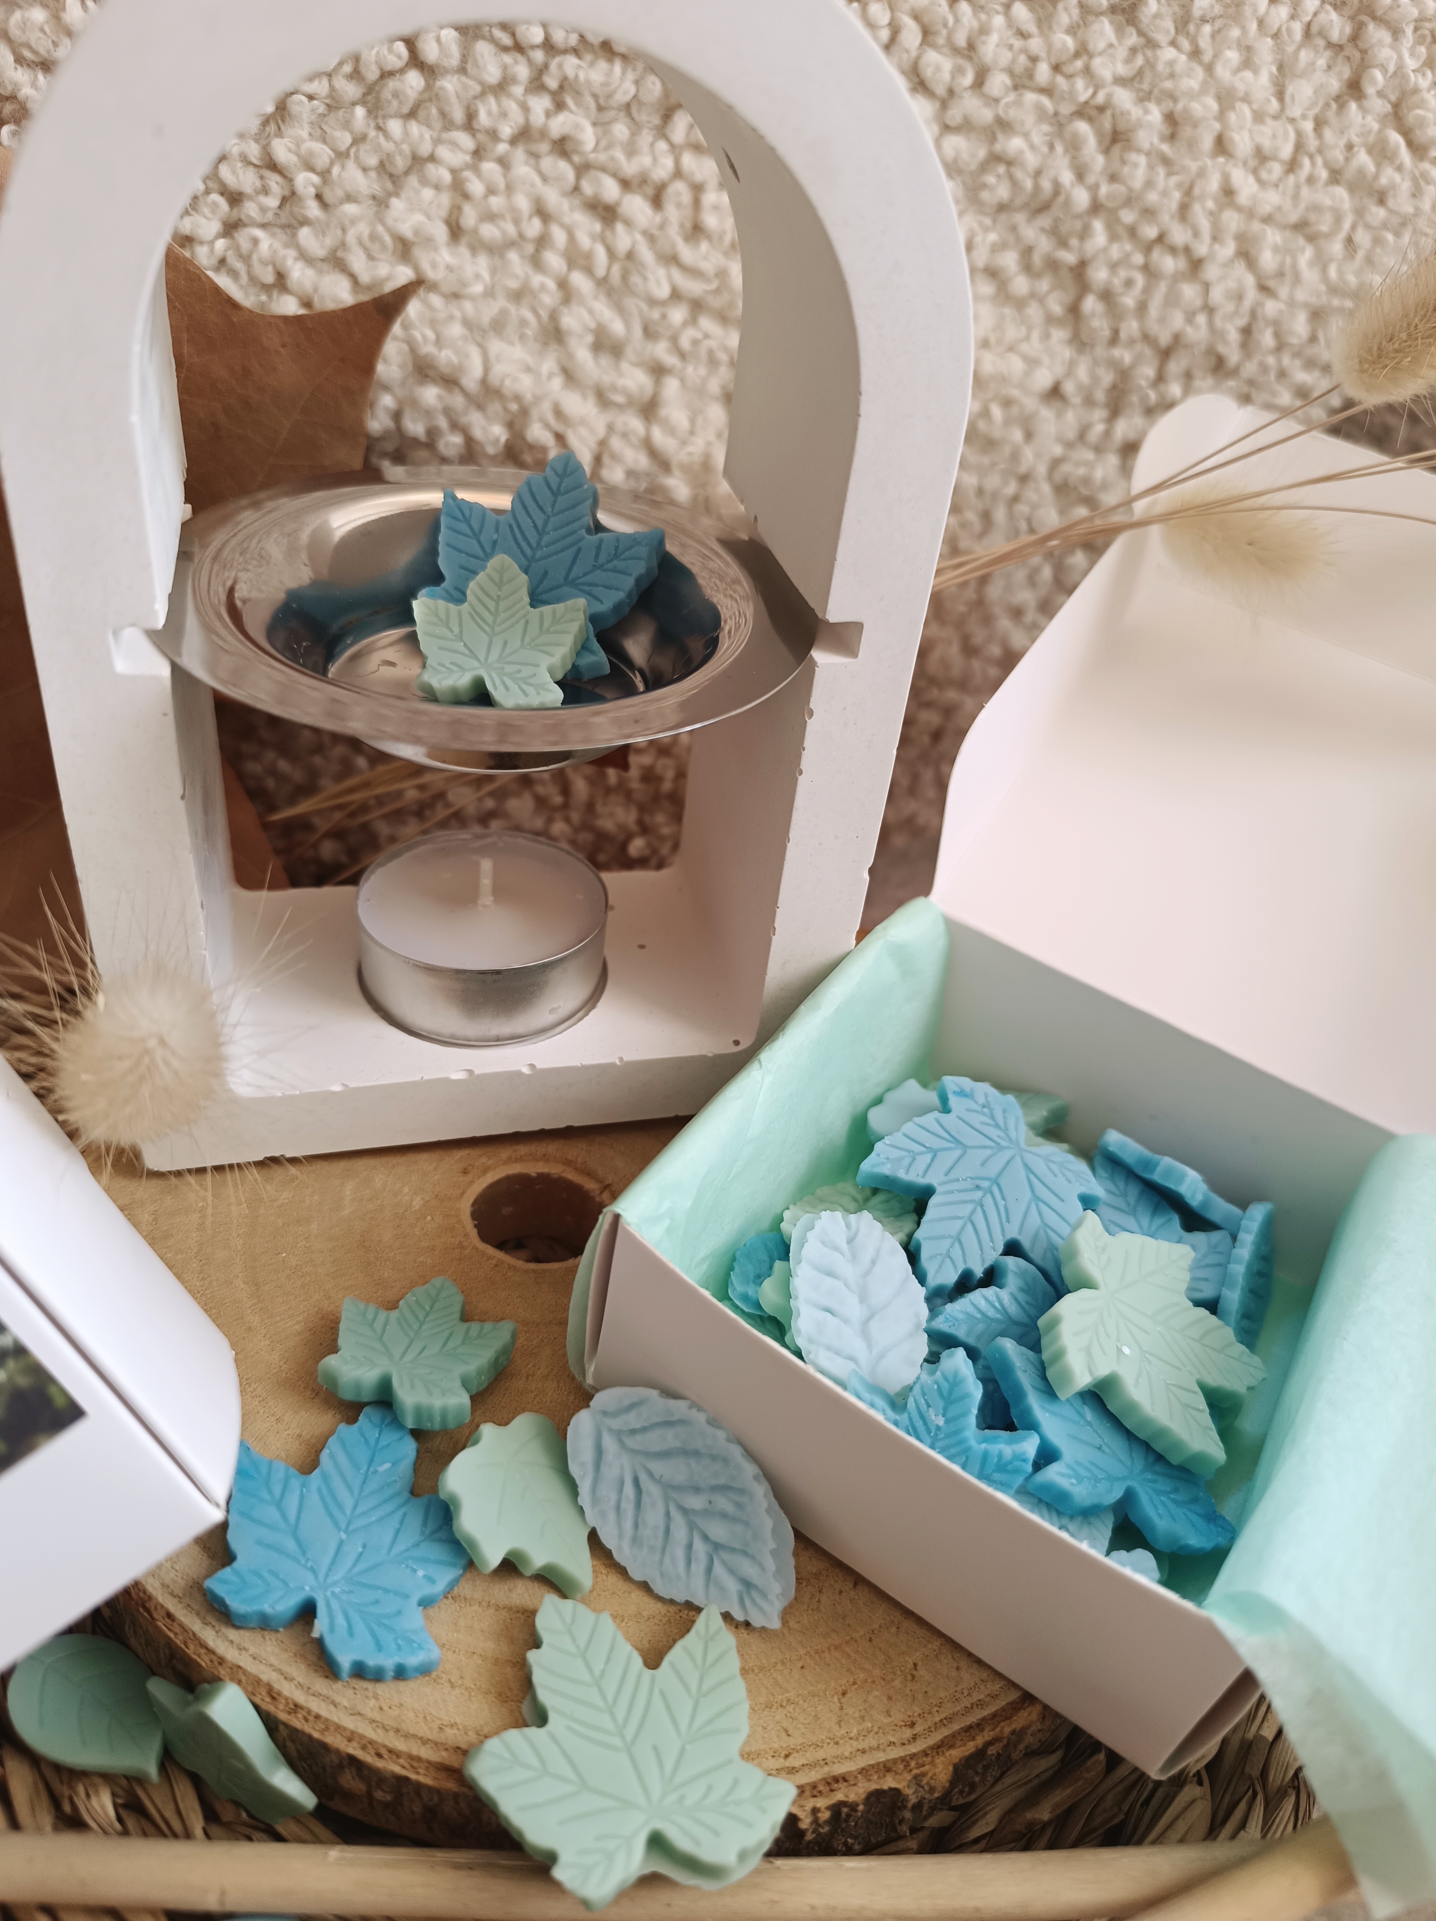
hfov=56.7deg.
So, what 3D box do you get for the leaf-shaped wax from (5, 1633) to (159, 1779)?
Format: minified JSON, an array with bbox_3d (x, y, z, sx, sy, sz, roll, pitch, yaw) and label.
[{"bbox_3d":[-0.067,0.082,0.145,0.022,0.005,0.012,31,49,21],"label":"leaf-shaped wax"}]

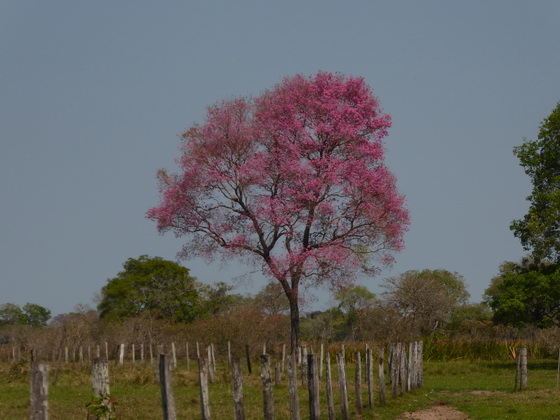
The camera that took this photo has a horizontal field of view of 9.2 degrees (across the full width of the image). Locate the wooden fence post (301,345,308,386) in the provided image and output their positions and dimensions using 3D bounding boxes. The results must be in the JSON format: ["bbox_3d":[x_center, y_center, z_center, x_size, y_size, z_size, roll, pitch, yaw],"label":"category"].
[{"bbox_3d":[0.852,5.317,118.000,0.177,1.397,0.177,-1,-2,0],"label":"wooden fence post"}]

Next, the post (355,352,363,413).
[{"bbox_3d":[1.711,3.759,75.000,0.121,1.343,0.121,-1,-2,1],"label":"post"}]

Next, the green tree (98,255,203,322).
[{"bbox_3d":[-11.596,8.513,310.000,9.312,9.057,8.847,0,-2,0],"label":"green tree"}]

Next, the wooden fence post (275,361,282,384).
[{"bbox_3d":[-0.075,5.564,117.633,0.146,0.731,0.146,0,-2,0],"label":"wooden fence post"}]

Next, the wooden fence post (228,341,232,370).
[{"bbox_3d":[-2.431,7.169,170.000,0.118,1.424,0.118,-1,-2,-1],"label":"wooden fence post"}]

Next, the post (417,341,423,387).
[{"bbox_3d":[4.290,4.711,105.567,0.143,1.403,0.143,0,-2,0],"label":"post"}]

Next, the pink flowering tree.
[{"bbox_3d":[-0.147,0.323,203.000,15.363,16.770,14.595,-1,-2,0],"label":"pink flowering tree"}]

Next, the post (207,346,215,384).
[{"bbox_3d":[-2.450,5.509,123.453,0.129,1.319,0.129,0,-2,0],"label":"post"}]

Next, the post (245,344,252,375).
[{"bbox_3d":[-1.417,6.900,159.777,0.130,1.292,0.130,0,-2,0],"label":"post"}]

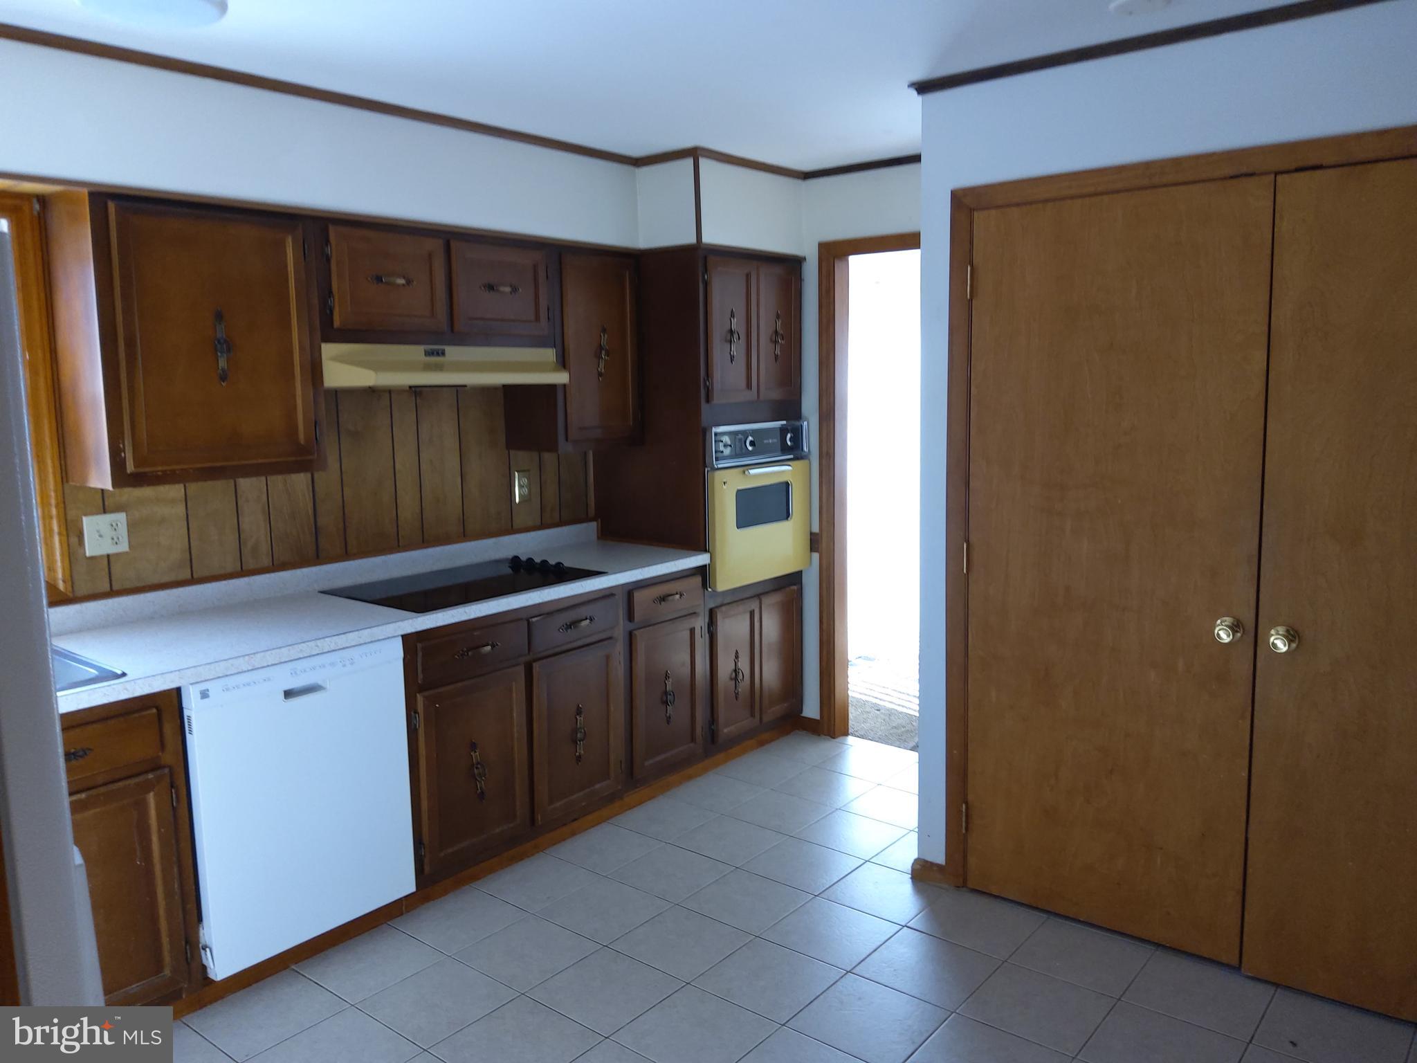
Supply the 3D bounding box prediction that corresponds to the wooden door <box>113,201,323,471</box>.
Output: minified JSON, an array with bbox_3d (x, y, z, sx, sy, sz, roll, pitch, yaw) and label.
[{"bbox_3d":[-1.331,-0.515,2.899,0.022,0.676,0.522,5,10,39],"label":"wooden door"}]

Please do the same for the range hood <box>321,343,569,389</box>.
[{"bbox_3d":[-0.907,-0.549,3.547,0.441,0.127,0.936,5,10,39],"label":"range hood"}]

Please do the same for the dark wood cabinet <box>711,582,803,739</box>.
[{"bbox_3d":[-0.013,0.524,4.644,0.608,0.612,0.677,5,10,39],"label":"dark wood cabinet"}]

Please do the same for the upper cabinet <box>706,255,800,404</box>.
[{"bbox_3d":[-0.042,-0.833,4.452,0.608,0.593,0.677,5,10,39],"label":"upper cabinet"}]

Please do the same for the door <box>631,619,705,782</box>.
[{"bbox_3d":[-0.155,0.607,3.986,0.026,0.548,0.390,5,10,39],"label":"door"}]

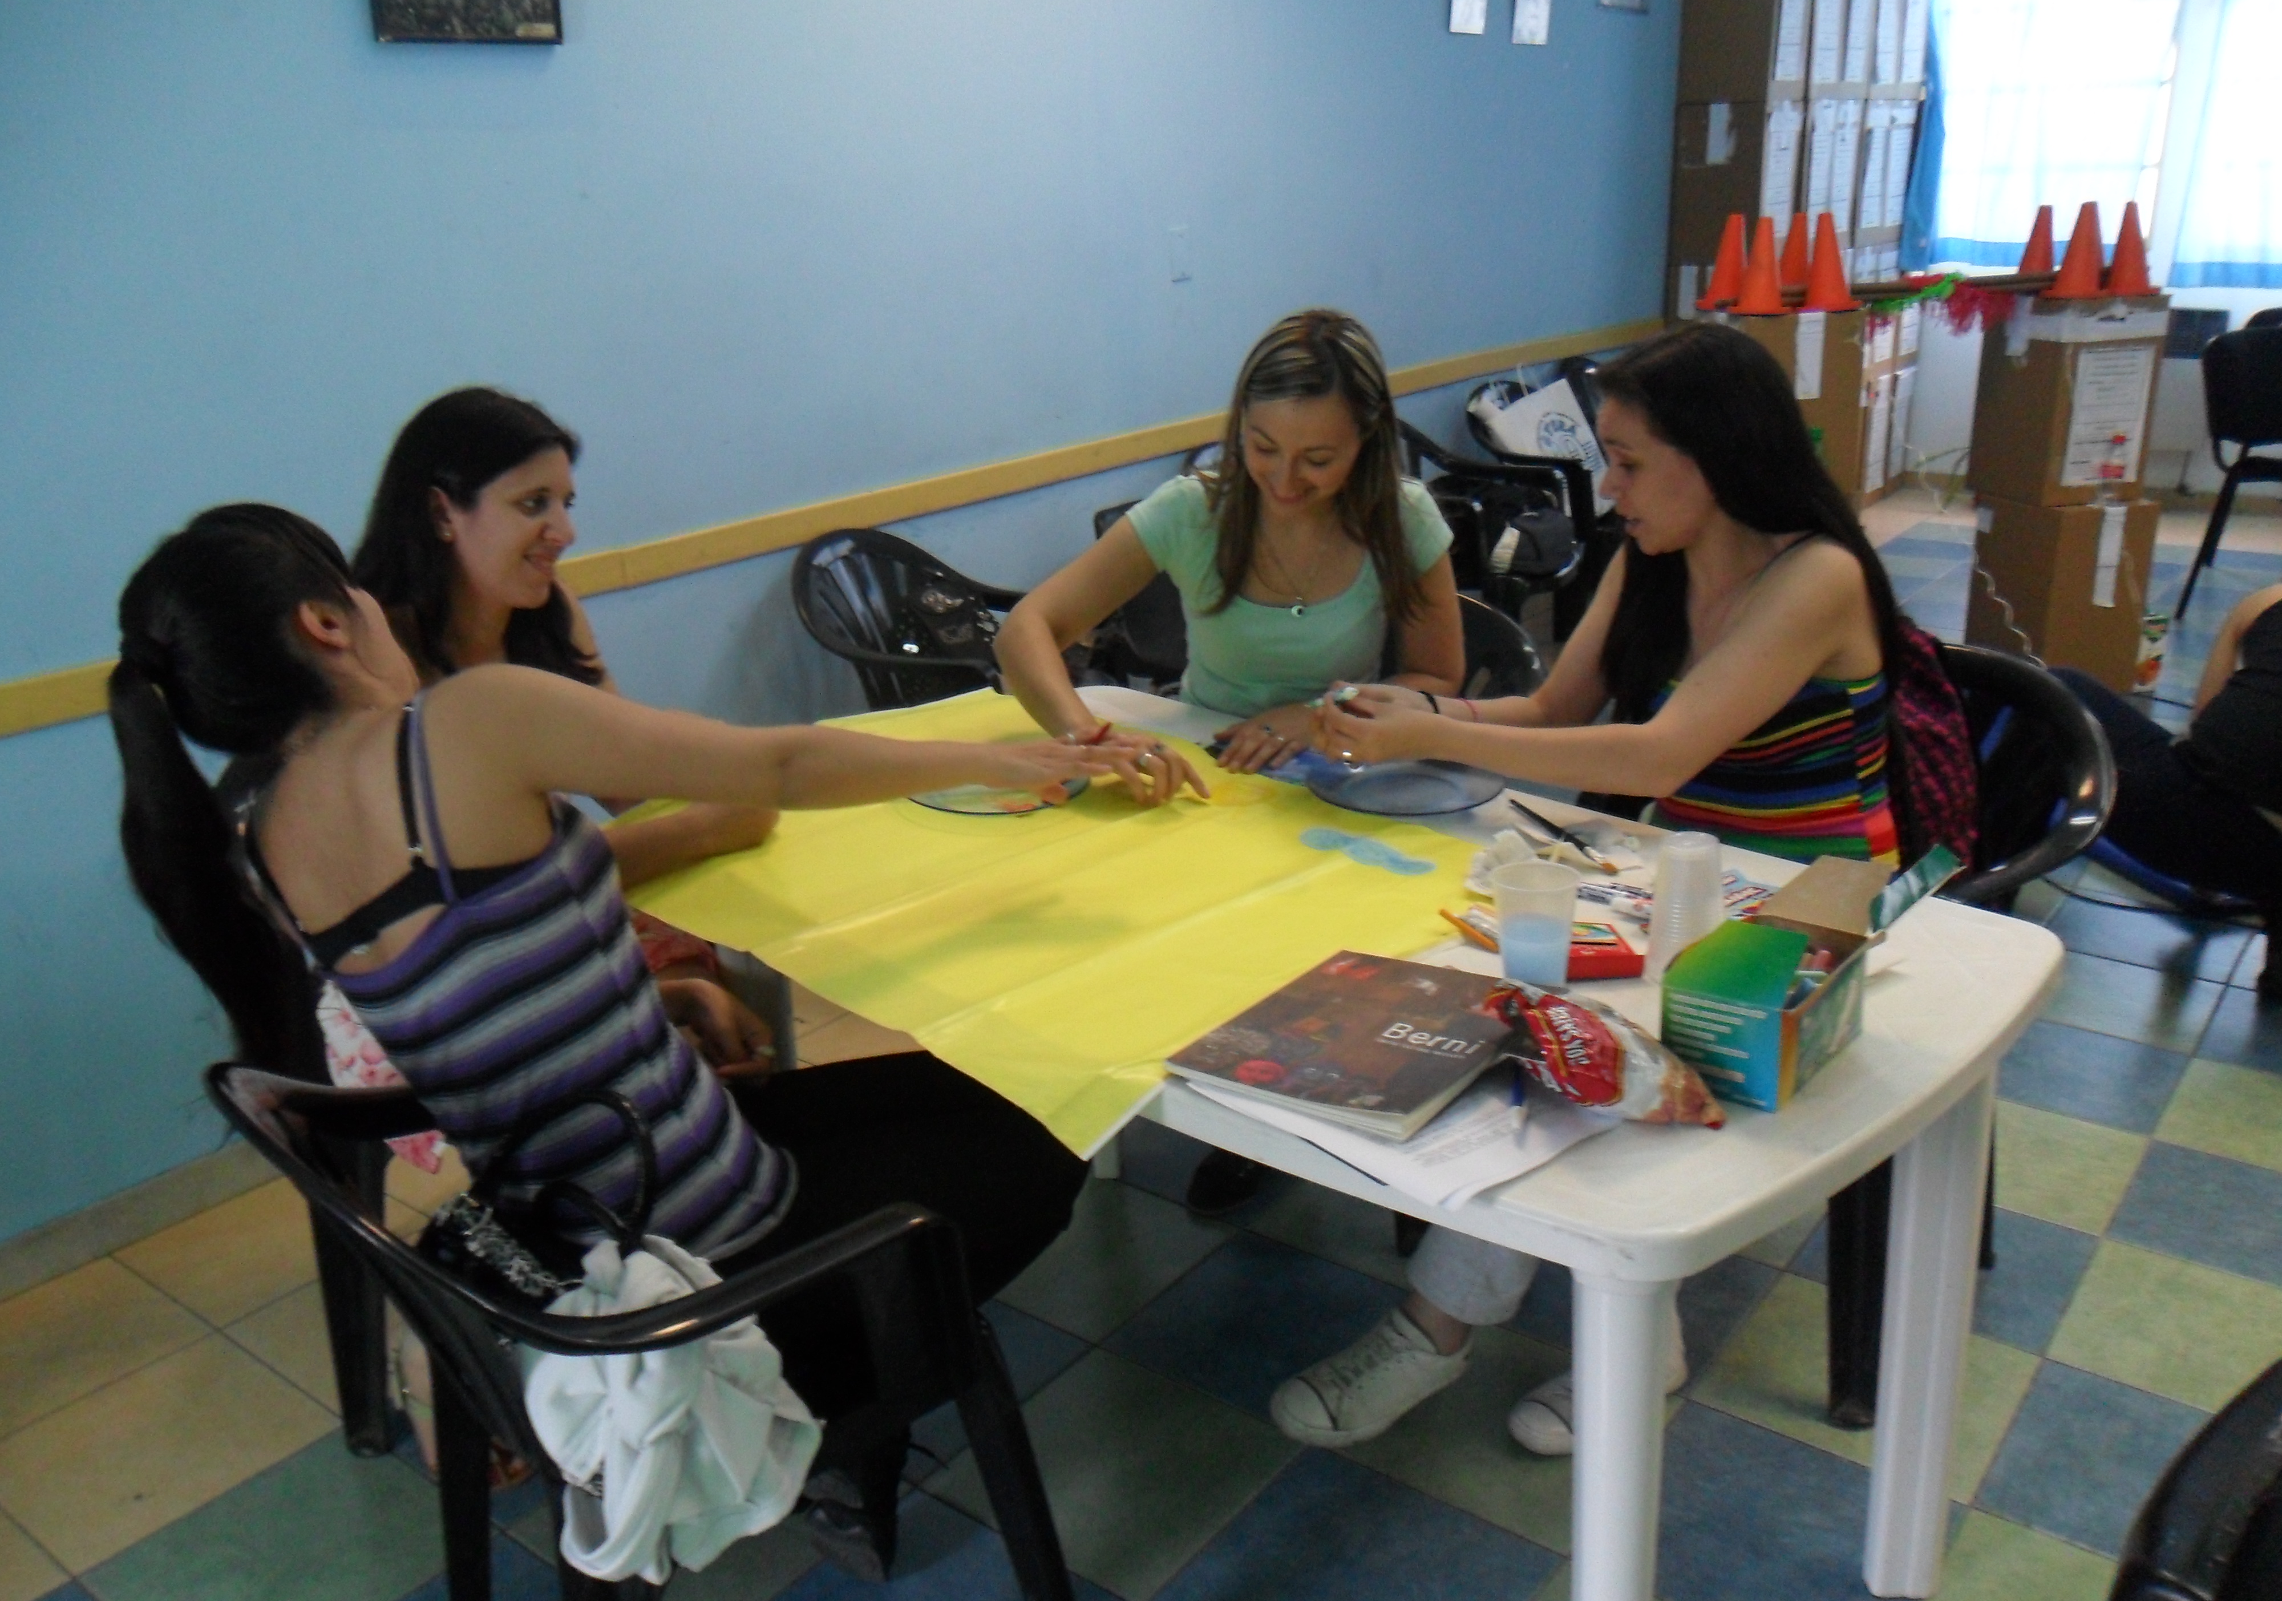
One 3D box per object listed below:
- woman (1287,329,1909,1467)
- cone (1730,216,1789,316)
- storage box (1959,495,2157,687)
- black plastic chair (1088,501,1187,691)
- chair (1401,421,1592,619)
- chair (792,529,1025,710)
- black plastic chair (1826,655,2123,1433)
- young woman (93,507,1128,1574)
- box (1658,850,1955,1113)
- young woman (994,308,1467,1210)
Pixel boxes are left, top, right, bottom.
[{"bbox_3d":[0.554,0.062,2.249,1.000,1.240,0.550,-13,22,-29],"label":"woman"},{"bbox_3d":[1.767,-1.527,5.055,0.170,0.270,0.170,1,19,10],"label":"cone"},{"bbox_3d":[2.596,-0.597,5.063,0.306,0.530,0.360,-6,19,-10],"label":"storage box"},{"bbox_3d":[0.230,-0.259,3.924,0.550,0.800,0.530,12,23,36],"label":"black plastic chair"},{"bbox_3d":[0.947,-0.686,5.104,0.570,0.800,0.570,9,22,30],"label":"chair"},{"bbox_3d":[-0.289,-0.106,3.534,0.560,0.800,0.560,8,21,27],"label":"chair"},{"bbox_3d":[0.839,0.259,2.319,0.560,0.800,0.560,15,25,42],"label":"black plastic chair"},{"bbox_3d":[-0.325,0.249,1.908,1.100,1.170,0.760,-14,22,-32],"label":"young woman"},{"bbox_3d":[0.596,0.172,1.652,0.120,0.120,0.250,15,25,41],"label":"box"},{"bbox_3d":[0.267,-0.059,2.642,0.660,1.240,0.750,5,20,20],"label":"young woman"}]

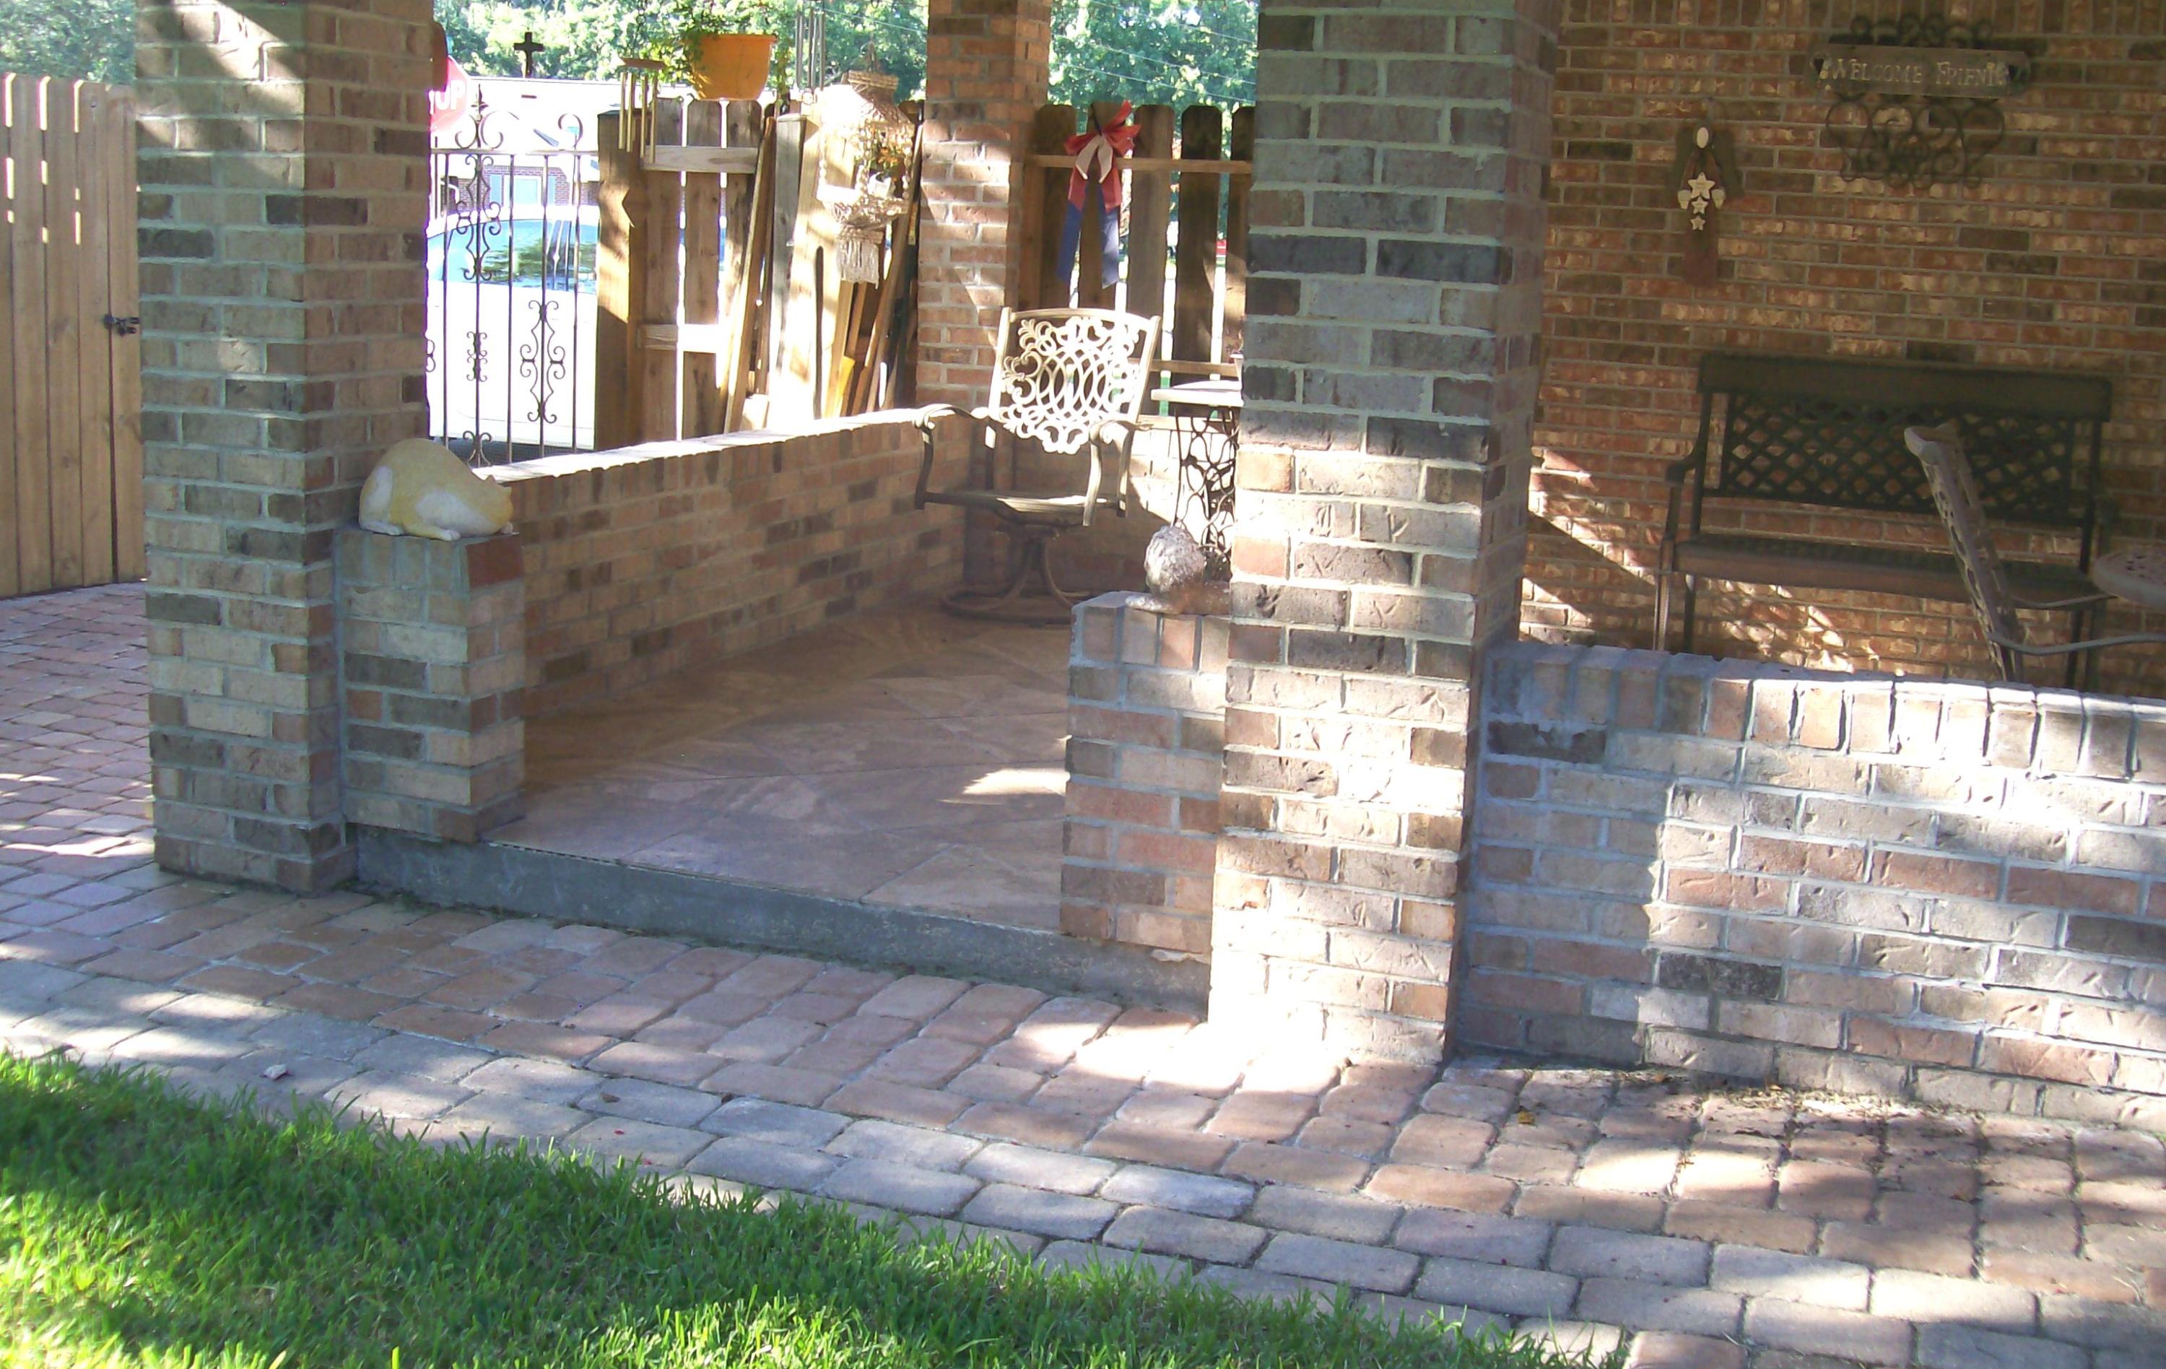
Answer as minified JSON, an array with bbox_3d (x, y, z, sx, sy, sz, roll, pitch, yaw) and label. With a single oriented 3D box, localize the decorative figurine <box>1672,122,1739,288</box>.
[{"bbox_3d":[1.837,-1.419,6.668,0.200,0.490,0.060,6,12,19],"label":"decorative figurine"}]

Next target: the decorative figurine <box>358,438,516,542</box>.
[{"bbox_3d":[-1.222,-0.374,4.269,0.310,0.188,0.180,3,11,4],"label":"decorative figurine"}]

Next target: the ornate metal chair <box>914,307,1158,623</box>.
[{"bbox_3d":[-0.156,-0.686,7.015,0.600,0.927,0.620,8,12,27],"label":"ornate metal chair"}]

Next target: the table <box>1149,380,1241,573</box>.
[{"bbox_3d":[0.487,-0.544,6.966,0.480,0.712,0.470,6,12,19],"label":"table"}]

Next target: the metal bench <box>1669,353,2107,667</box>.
[{"bbox_3d":[2.243,-0.435,6.307,1.220,0.894,0.610,6,12,19],"label":"metal bench"}]

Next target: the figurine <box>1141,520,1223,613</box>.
[{"bbox_3d":[0.162,-0.196,3.724,0.128,0.148,0.125,6,12,19],"label":"figurine"}]

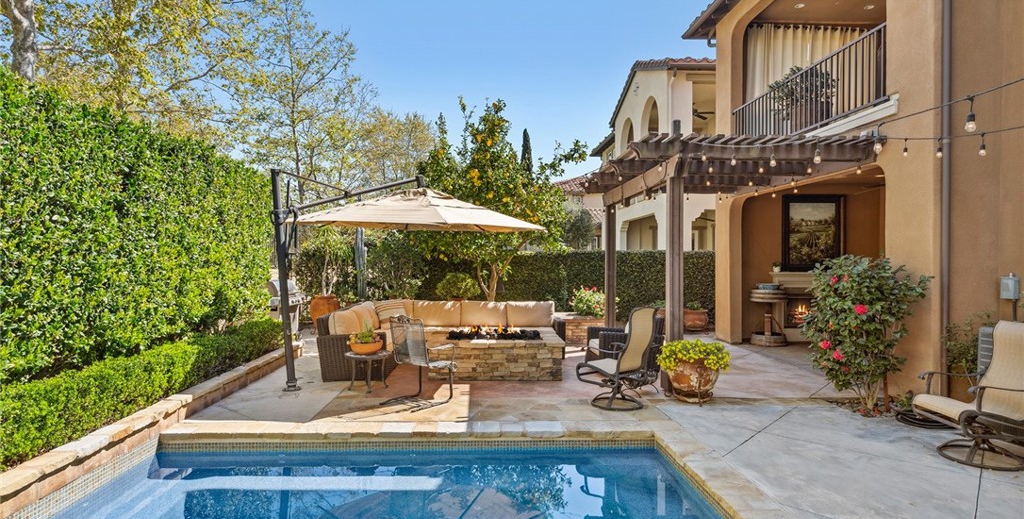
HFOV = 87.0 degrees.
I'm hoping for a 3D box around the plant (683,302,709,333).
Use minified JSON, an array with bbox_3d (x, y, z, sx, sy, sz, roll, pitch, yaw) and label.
[{"bbox_3d":[4.110,1.270,12.100,0.560,0.660,0.560,0,0,-2],"label":"plant"}]

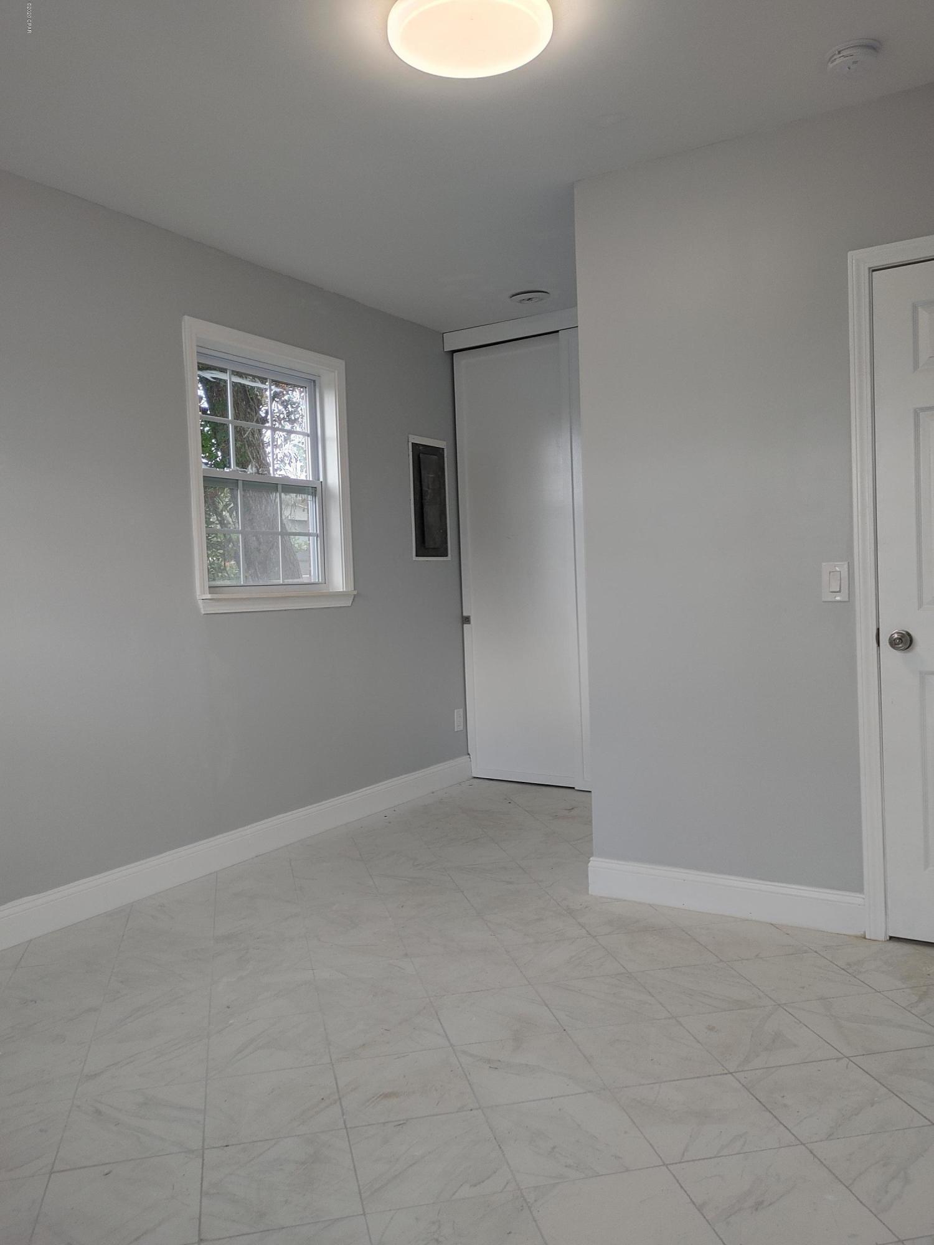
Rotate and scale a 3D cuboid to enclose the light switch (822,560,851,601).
[{"bbox_3d":[1.165,-0.127,2.958,0.078,0.123,0.012,-1,3,33],"label":"light switch"}]

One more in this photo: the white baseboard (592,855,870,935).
[{"bbox_3d":[0.858,0.934,3.218,0.954,0.139,0.017,-1,3,33],"label":"white baseboard"}]

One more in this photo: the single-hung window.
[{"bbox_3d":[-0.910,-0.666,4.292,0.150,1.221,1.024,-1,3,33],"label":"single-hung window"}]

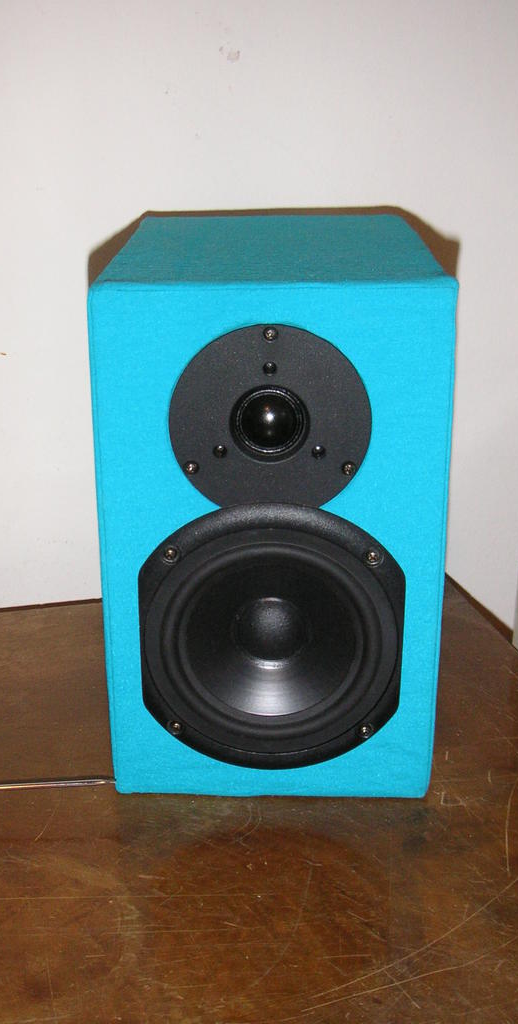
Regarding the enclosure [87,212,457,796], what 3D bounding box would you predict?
[{"bbox_3d":[0.008,-0.019,0.678,0.170,0.281,0.244,0,22,1],"label":"enclosure"}]

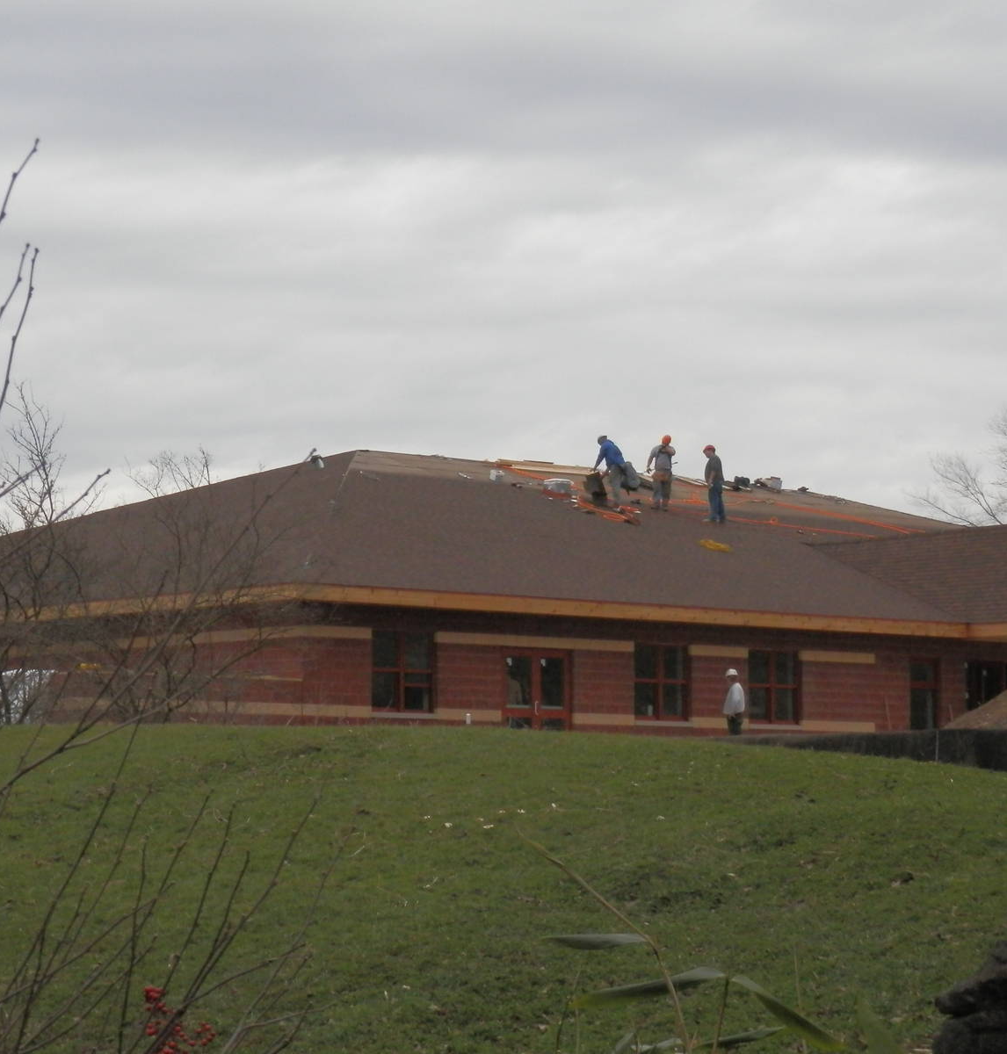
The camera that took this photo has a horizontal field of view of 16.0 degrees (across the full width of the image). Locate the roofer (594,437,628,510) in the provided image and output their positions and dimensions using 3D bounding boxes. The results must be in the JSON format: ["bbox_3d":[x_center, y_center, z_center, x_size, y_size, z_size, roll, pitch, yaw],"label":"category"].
[{"bbox_3d":[2.433,-1.229,80.800,0.820,1.690,0.580,0,-5,-3],"label":"roofer"}]

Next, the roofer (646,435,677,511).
[{"bbox_3d":[3.616,-1.235,82.000,0.680,1.750,0.480,-1,-5,11],"label":"roofer"}]

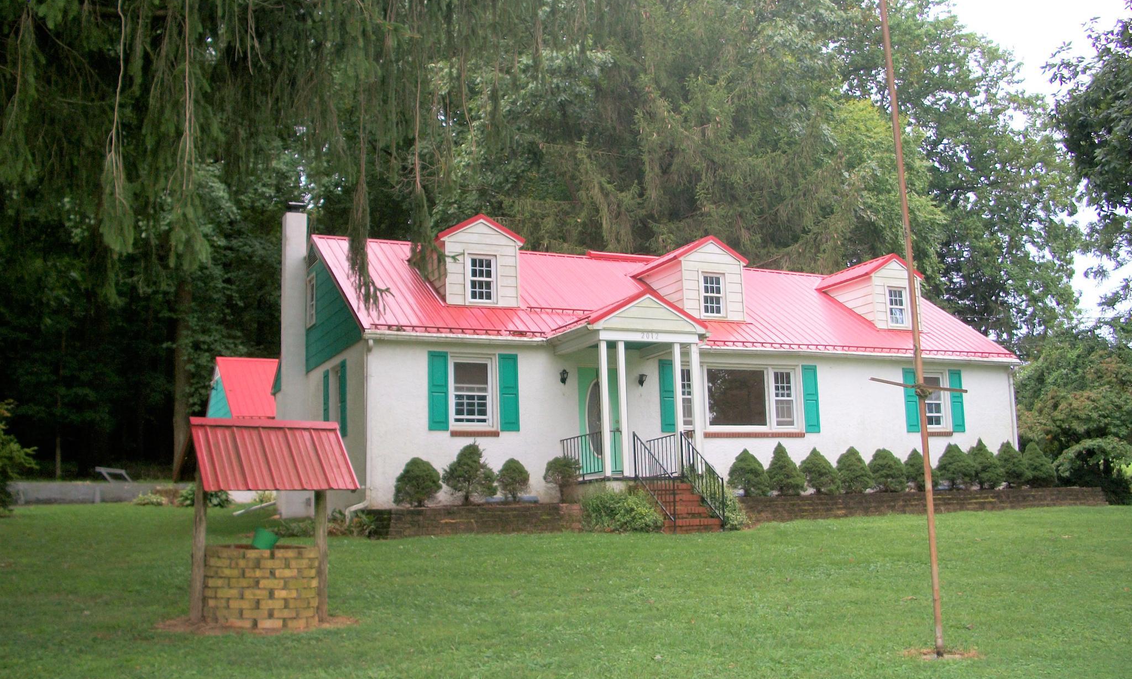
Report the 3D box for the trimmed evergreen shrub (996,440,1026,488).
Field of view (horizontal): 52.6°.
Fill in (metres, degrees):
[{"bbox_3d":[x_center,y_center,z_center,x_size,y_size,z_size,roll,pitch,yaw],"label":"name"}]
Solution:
[{"bbox_3d":[9.827,2.771,25.237,0.709,1.054,0.709,3,-11,-26],"label":"trimmed evergreen shrub"}]

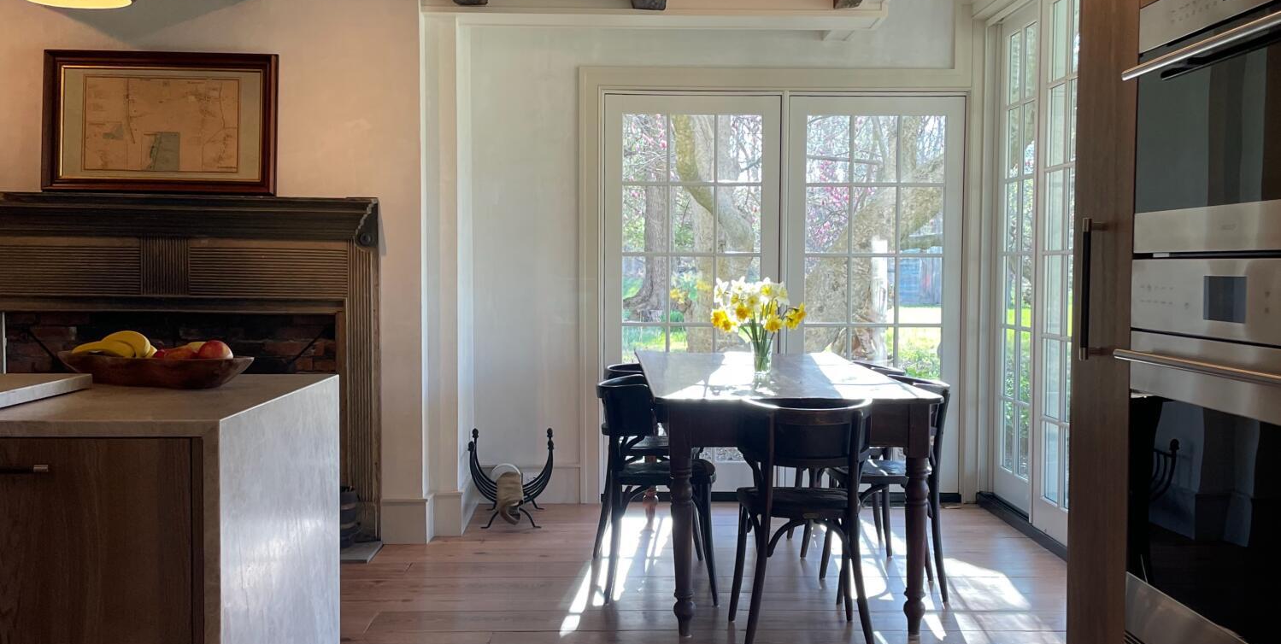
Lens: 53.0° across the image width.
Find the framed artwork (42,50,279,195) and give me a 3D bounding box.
[{"bbox_3d":[-1.975,-0.822,5.305,0.961,0.598,0.045,0,-2,-5],"label":"framed artwork"}]

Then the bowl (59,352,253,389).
[{"bbox_3d":[-1.141,0.106,3.006,0.503,0.082,0.254,1,3,17],"label":"bowl"}]

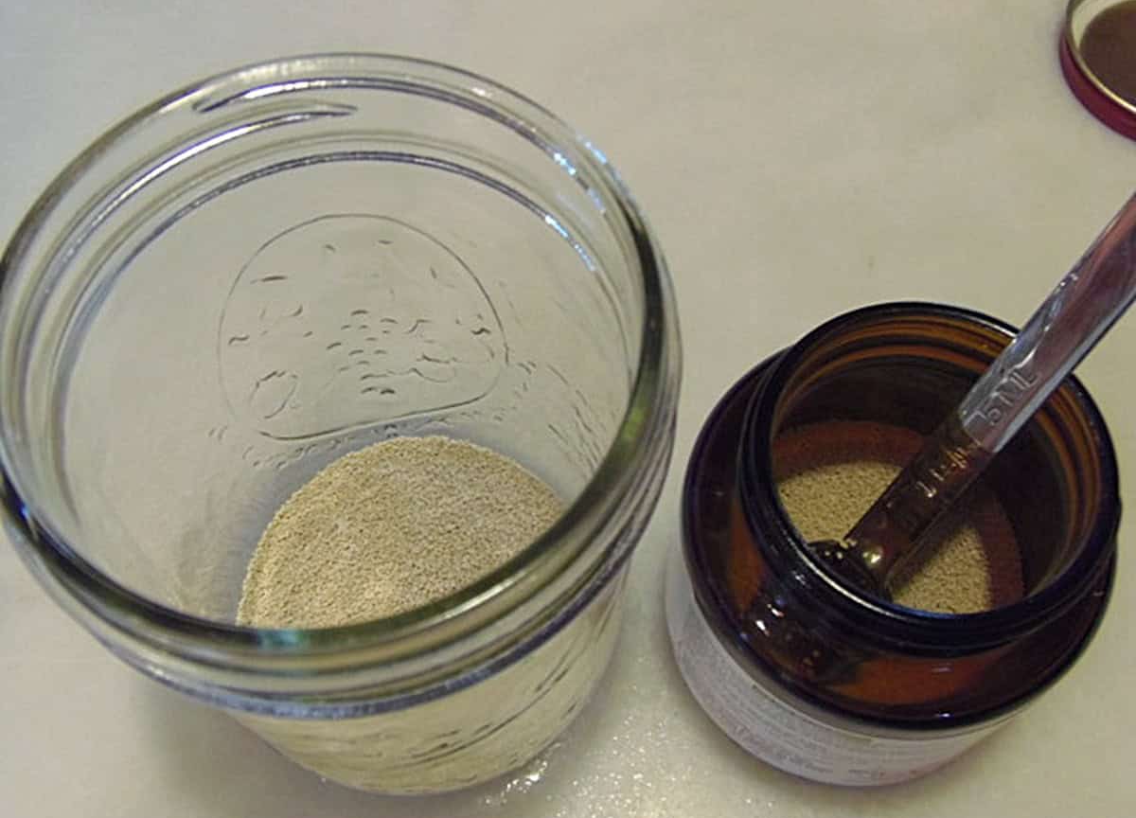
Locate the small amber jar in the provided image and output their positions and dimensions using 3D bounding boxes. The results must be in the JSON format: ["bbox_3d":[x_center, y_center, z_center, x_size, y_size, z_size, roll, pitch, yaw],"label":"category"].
[{"bbox_3d":[0.054,0.022,0.197,0.072,0.064,0.072,0,62,1],"label":"small amber jar"}]

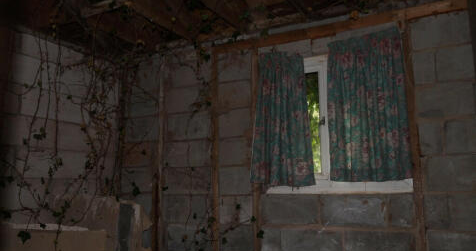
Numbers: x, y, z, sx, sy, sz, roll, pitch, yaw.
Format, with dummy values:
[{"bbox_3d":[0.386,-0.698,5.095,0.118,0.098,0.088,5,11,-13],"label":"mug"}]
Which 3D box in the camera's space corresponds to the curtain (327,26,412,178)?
[{"bbox_3d":[0.845,-0.135,2.469,0.494,0.995,0.090,-6,-12,25],"label":"curtain"}]

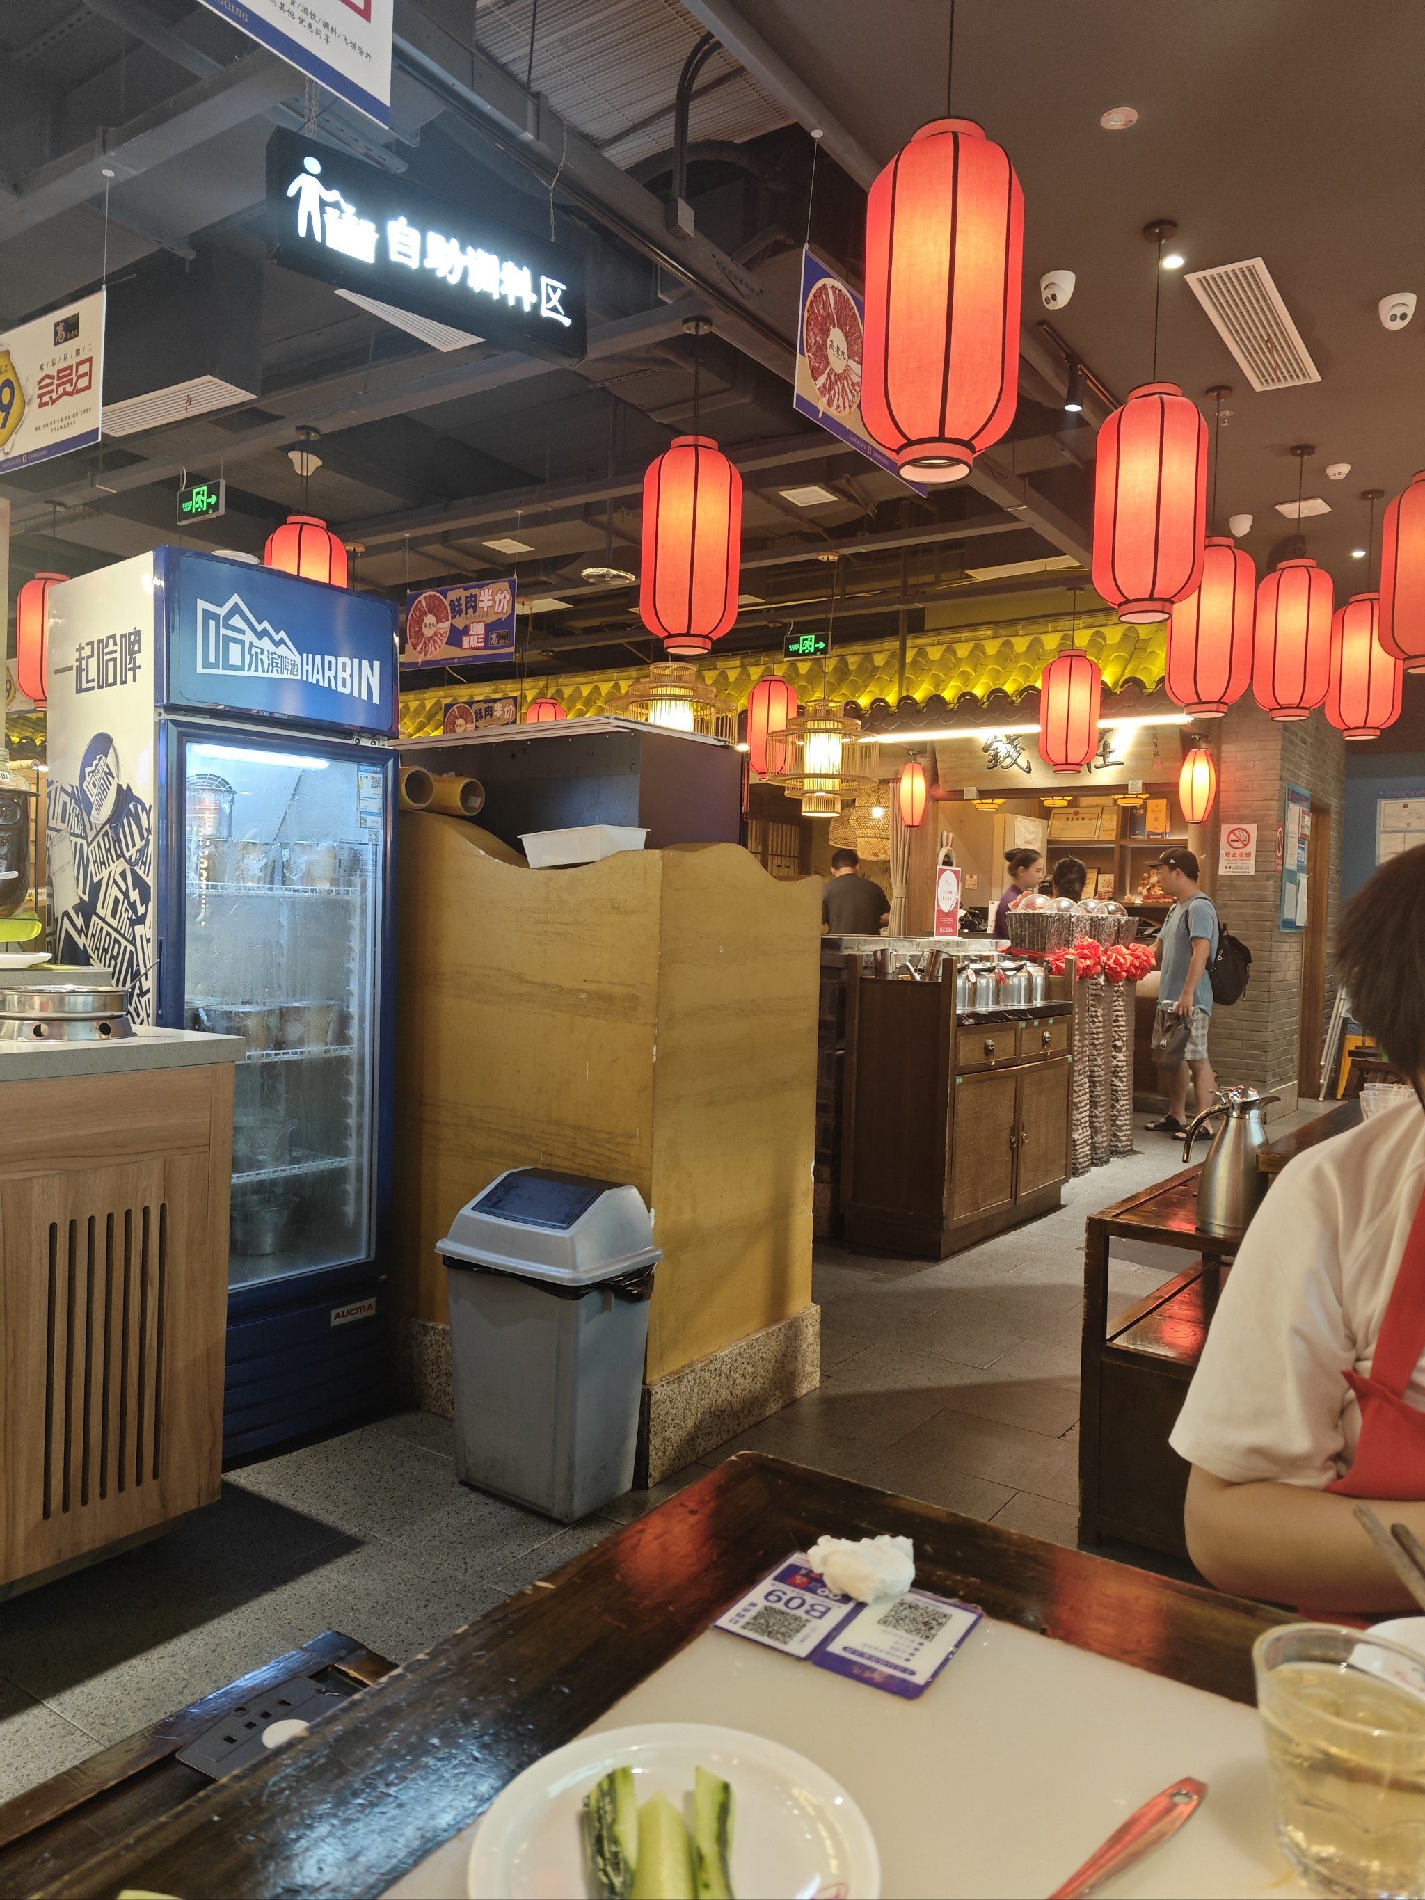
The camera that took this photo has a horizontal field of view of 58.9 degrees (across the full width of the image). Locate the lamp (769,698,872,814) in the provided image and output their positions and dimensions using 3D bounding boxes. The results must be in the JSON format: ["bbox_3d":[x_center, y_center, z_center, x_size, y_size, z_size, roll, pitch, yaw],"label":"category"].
[{"bbox_3d":[0.521,-0.902,5.950,0.520,0.530,0.520,2,2,0],"label":"lamp"}]

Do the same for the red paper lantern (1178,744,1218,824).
[{"bbox_3d":[2.901,-0.987,7.551,0.228,0.460,0.228,3,2,35],"label":"red paper lantern"}]

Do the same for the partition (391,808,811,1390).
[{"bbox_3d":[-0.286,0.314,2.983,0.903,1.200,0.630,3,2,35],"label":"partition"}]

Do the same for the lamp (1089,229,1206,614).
[{"bbox_3d":[1.253,-1.488,3.593,0.300,1.090,0.300,3,2,35],"label":"lamp"}]

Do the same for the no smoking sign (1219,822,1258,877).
[{"bbox_3d":[3.206,-0.608,7.688,0.200,0.303,0.006,3,2,35],"label":"no smoking sign"}]

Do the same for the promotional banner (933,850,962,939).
[{"bbox_3d":[0.980,-0.222,5.249,0.050,0.345,0.210,3,2,35],"label":"promotional banner"}]

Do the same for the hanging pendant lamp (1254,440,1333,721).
[{"bbox_3d":[2.389,-1.496,5.166,0.300,1.085,0.300,3,2,35],"label":"hanging pendant lamp"}]

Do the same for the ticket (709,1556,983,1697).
[{"bbox_3d":[0.078,0.375,0.712,0.117,0.004,0.100,3,2,30],"label":"ticket"}]

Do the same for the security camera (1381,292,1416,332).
[{"bbox_3d":[2.254,-2.091,4.153,0.110,0.094,0.110,3,2,30],"label":"security camera"}]

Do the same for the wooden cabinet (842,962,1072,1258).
[{"bbox_3d":[1.057,0.580,5.277,0.420,1.100,1.350,3,2,35],"label":"wooden cabinet"}]

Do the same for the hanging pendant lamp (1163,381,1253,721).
[{"bbox_3d":[1.841,-1.460,4.631,0.300,1.165,0.300,3,2,35],"label":"hanging pendant lamp"}]

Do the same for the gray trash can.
[{"bbox_3d":[-0.319,0.752,2.499,0.355,0.615,0.270,3,2,35],"label":"gray trash can"}]

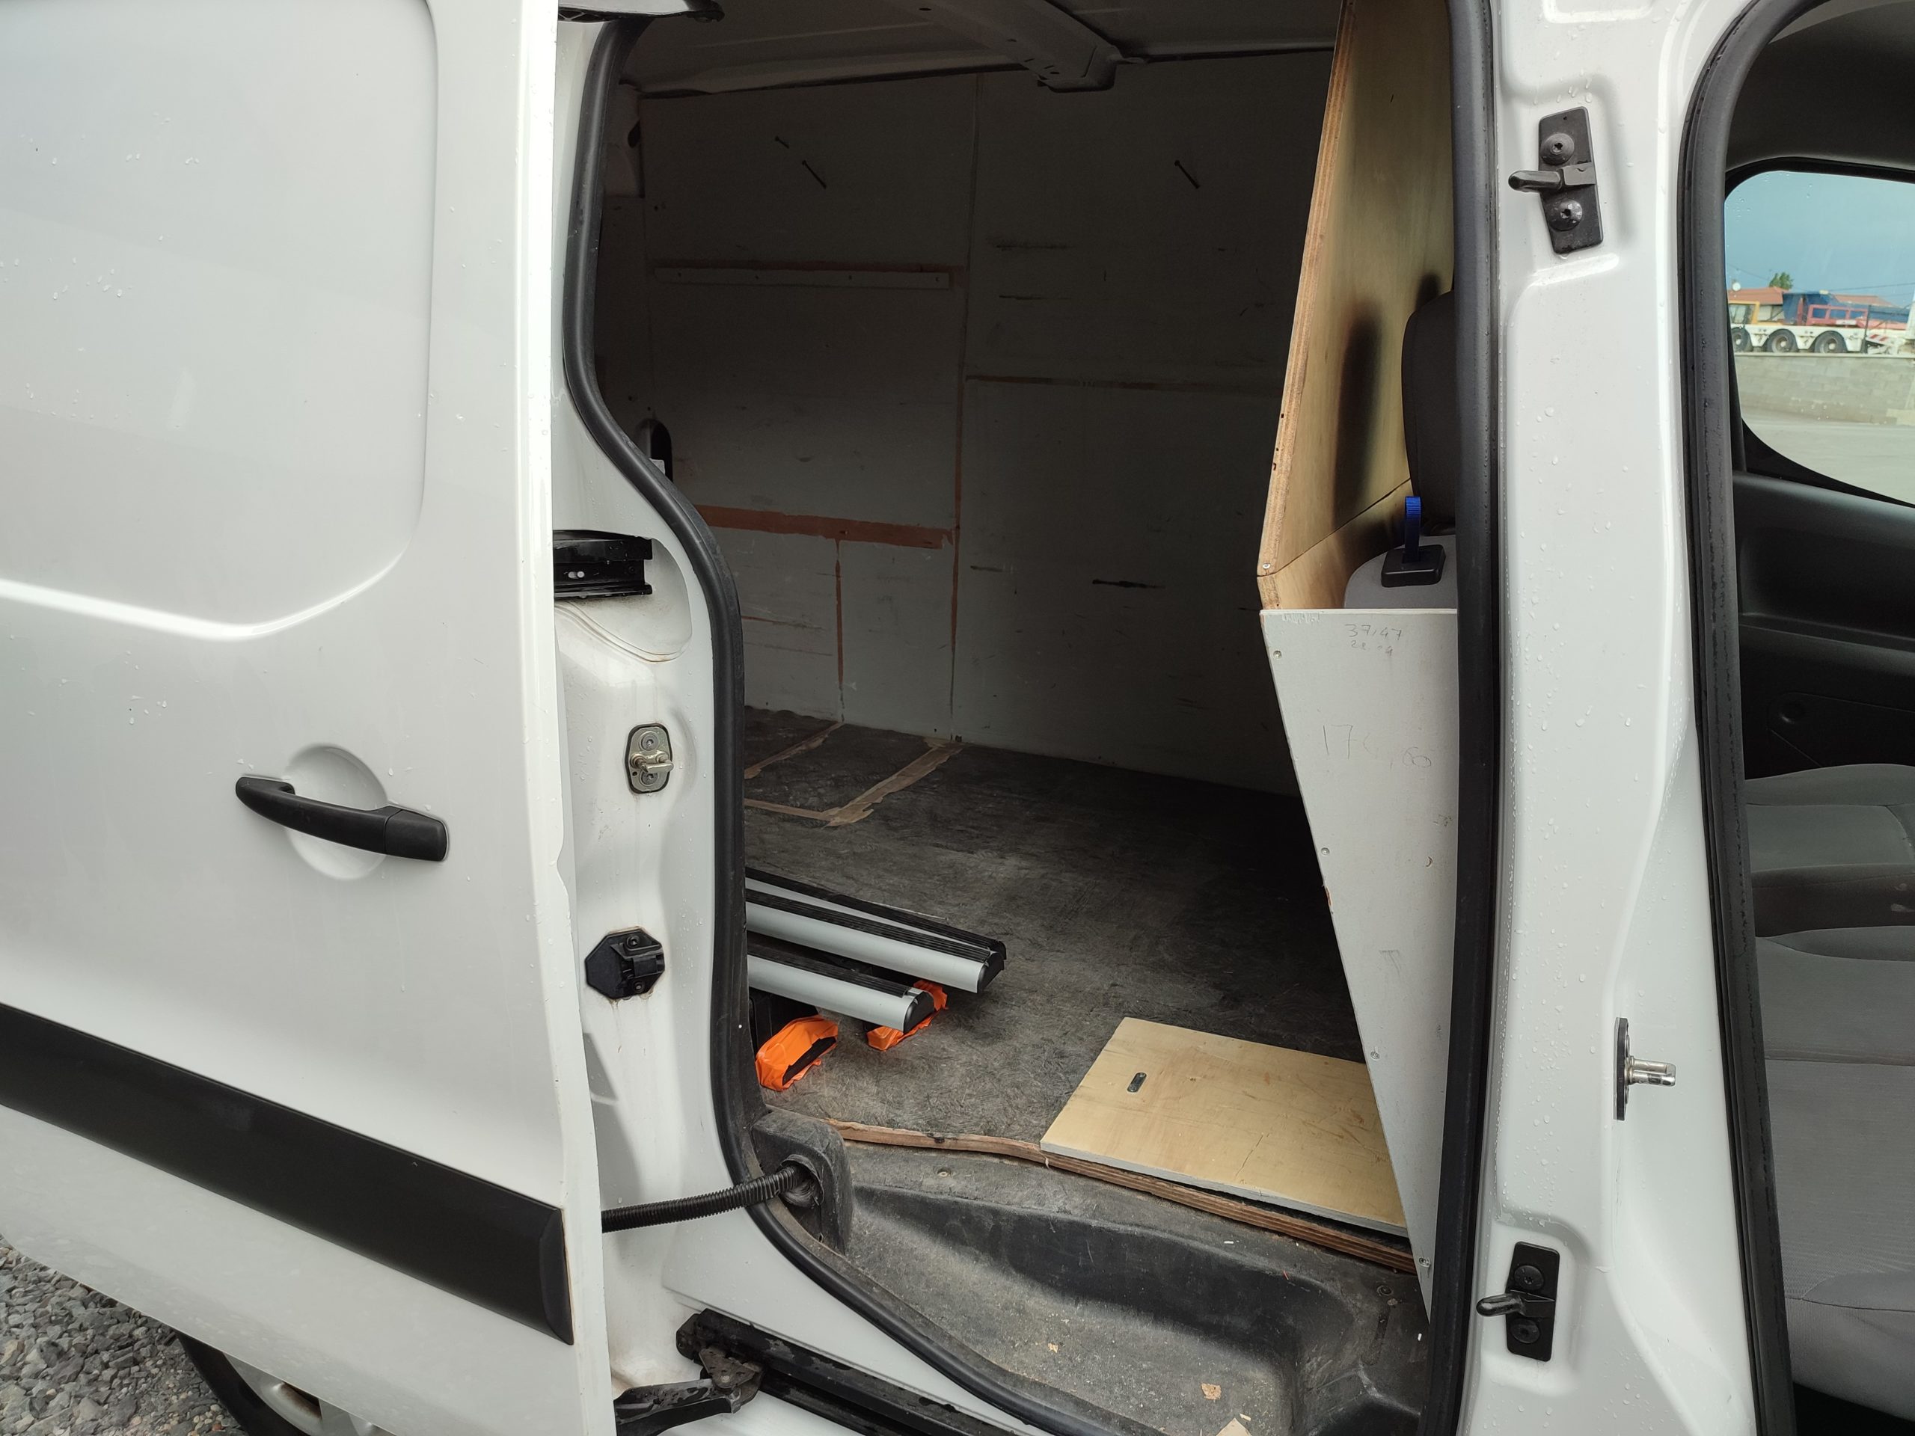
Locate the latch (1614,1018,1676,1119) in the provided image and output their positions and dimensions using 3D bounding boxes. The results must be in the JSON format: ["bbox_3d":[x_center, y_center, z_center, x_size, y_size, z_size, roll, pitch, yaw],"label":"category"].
[{"bbox_3d":[0.432,0.222,0.867,0.035,0.063,0.042,1,15,27],"label":"latch"}]

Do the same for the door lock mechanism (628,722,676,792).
[{"bbox_3d":[-0.271,0.041,1.231,0.042,0.063,0.035,-8,19,-25],"label":"door lock mechanism"}]

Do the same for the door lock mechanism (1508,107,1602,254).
[{"bbox_3d":[0.366,-0.329,0.850,0.049,0.081,0.025,-7,2,27],"label":"door lock mechanism"}]

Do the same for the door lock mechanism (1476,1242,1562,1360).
[{"bbox_3d":[0.367,0.390,0.910,0.049,0.083,0.025,5,17,27],"label":"door lock mechanism"}]

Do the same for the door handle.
[{"bbox_3d":[-0.470,0.073,1.012,0.222,0.035,0.041,9,19,25],"label":"door handle"}]

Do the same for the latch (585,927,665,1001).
[{"bbox_3d":[-0.305,0.232,1.275,0.074,0.070,0.024,-6,18,-19],"label":"latch"}]

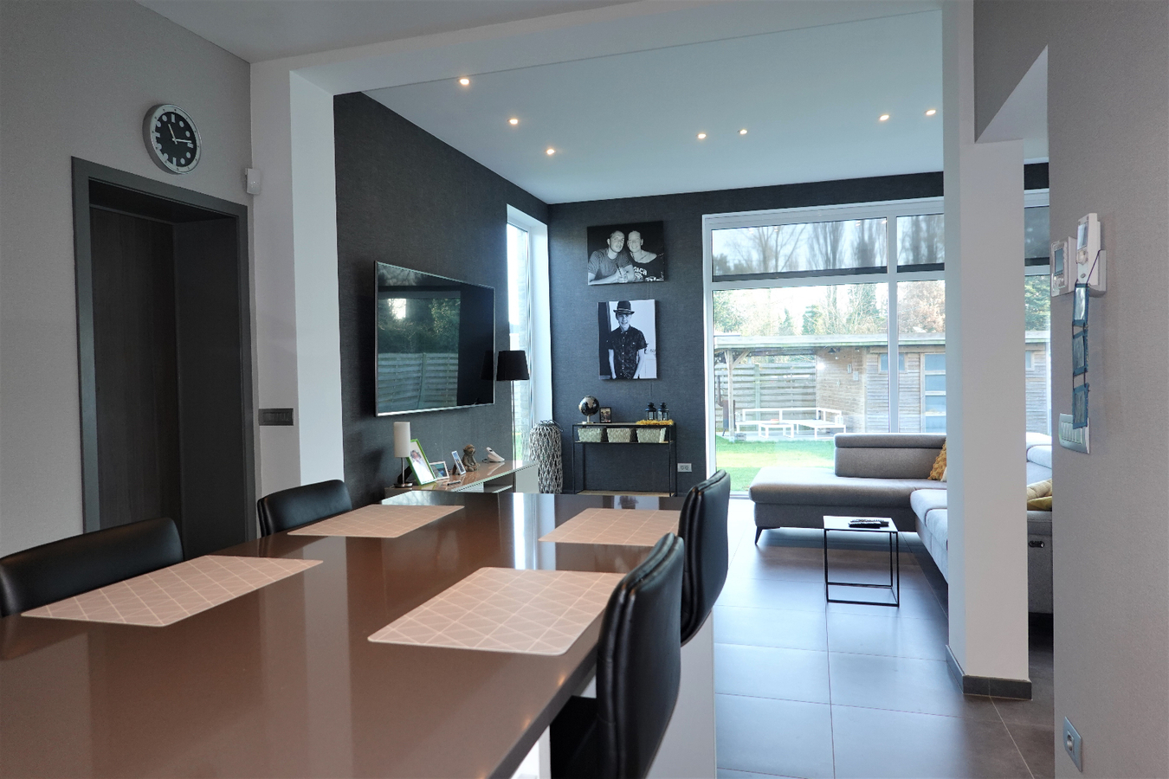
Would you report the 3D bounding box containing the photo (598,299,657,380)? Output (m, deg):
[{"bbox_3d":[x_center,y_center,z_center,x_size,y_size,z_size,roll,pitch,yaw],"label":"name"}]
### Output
[{"bbox_3d":[0.442,-0.506,8.011,0.602,0.798,0.030,-1,1,16],"label":"photo"}]

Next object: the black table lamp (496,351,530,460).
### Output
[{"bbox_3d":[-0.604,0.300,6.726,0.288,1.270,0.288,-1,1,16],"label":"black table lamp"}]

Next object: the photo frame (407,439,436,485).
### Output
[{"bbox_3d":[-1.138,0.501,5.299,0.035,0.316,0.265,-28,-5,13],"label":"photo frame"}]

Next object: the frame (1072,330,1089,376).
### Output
[{"bbox_3d":[1.135,-0.083,1.786,0.015,0.105,0.078,-1,1,14],"label":"frame"}]

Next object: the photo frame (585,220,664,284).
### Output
[{"bbox_3d":[0.427,-1.390,7.991,0.801,0.602,0.030,-1,1,16],"label":"photo frame"}]

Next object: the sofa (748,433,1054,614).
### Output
[{"bbox_3d":[2.178,0.772,5.131,2.190,0.780,2.870,-1,1,16],"label":"sofa"}]

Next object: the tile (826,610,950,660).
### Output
[{"bbox_3d":[1.505,1.210,3.811,0.600,0.010,0.595,-1,1,16],"label":"tile"}]

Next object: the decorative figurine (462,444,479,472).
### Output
[{"bbox_3d":[-0.892,0.522,6.114,0.125,0.212,0.150,0,1,42],"label":"decorative figurine"}]

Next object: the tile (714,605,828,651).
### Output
[{"bbox_3d":[0.943,1.229,4.019,0.600,0.010,0.600,-1,1,16],"label":"tile"}]

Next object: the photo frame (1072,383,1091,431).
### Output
[{"bbox_3d":[1.169,0.042,1.836,0.012,0.100,0.107,-1,1,16],"label":"photo frame"}]

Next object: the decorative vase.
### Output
[{"bbox_3d":[-0.349,0.724,7.216,0.318,0.883,0.318,-1,1,0],"label":"decorative vase"}]

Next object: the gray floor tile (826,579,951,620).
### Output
[{"bbox_3d":[1.689,1.207,4.429,0.600,0.010,0.600,-1,1,16],"label":"gray floor tile"}]

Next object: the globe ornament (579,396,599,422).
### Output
[{"bbox_3d":[0.050,0.214,8.231,0.222,0.290,0.220,-1,1,0],"label":"globe ornament"}]

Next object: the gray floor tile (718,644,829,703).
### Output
[{"bbox_3d":[0.773,1.244,3.444,0.600,0.010,0.600,-1,1,16],"label":"gray floor tile"}]

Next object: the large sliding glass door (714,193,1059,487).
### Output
[{"bbox_3d":[2.970,-0.356,7.656,3.520,2.940,0.120,-1,1,16],"label":"large sliding glass door"}]

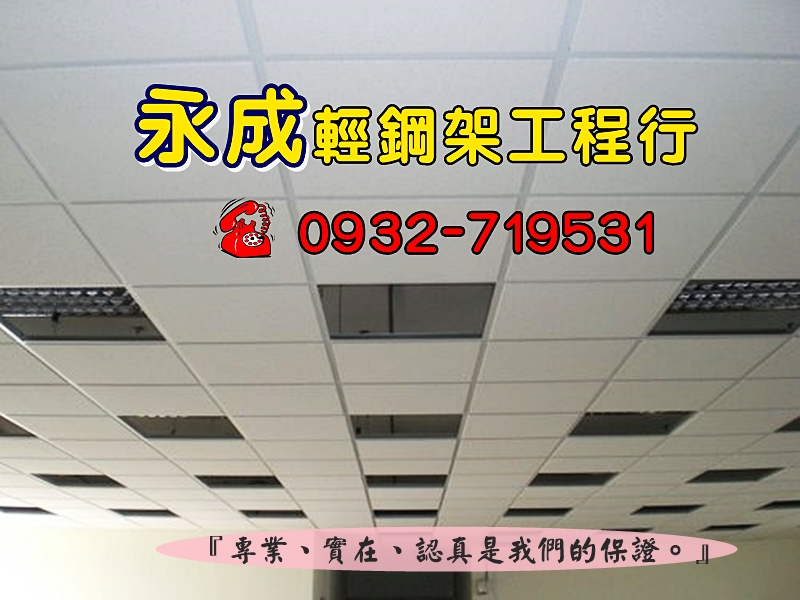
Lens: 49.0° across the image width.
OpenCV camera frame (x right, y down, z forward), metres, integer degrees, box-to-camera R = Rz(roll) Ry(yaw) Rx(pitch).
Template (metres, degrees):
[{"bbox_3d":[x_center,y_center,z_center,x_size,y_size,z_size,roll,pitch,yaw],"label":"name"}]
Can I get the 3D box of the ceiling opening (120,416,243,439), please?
[{"bbox_3d":[-1.169,0.686,4.792,0.585,0.050,0.585,-1,-21,0],"label":"ceiling opening"}]

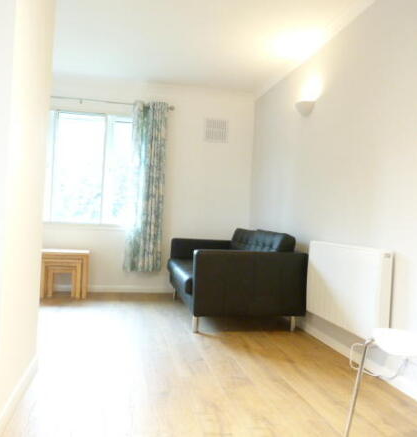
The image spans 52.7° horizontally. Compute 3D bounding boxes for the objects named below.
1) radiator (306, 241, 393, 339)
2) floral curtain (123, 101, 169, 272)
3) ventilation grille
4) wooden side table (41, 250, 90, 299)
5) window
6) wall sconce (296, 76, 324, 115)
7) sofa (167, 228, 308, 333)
[{"bbox_3d":[0.884,0.438,2.756,0.074,0.526,0.865,3,0,-12],"label":"radiator"},{"bbox_3d":[-0.689,-0.350,4.638,0.406,1.864,0.111,3,0,-12],"label":"floral curtain"},{"bbox_3d":[0.093,-1.017,4.881,0.275,0.268,0.025,3,0,-12],"label":"ventilation grille"},{"bbox_3d":[-1.473,0.574,4.370,0.485,0.459,0.333,3,0,-12],"label":"wooden side table"},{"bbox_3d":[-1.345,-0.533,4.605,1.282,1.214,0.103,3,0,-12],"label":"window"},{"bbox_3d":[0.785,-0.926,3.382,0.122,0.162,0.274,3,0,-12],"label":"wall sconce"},{"bbox_3d":[0.173,0.486,3.889,0.932,0.778,1.436,3,0,-12],"label":"sofa"}]

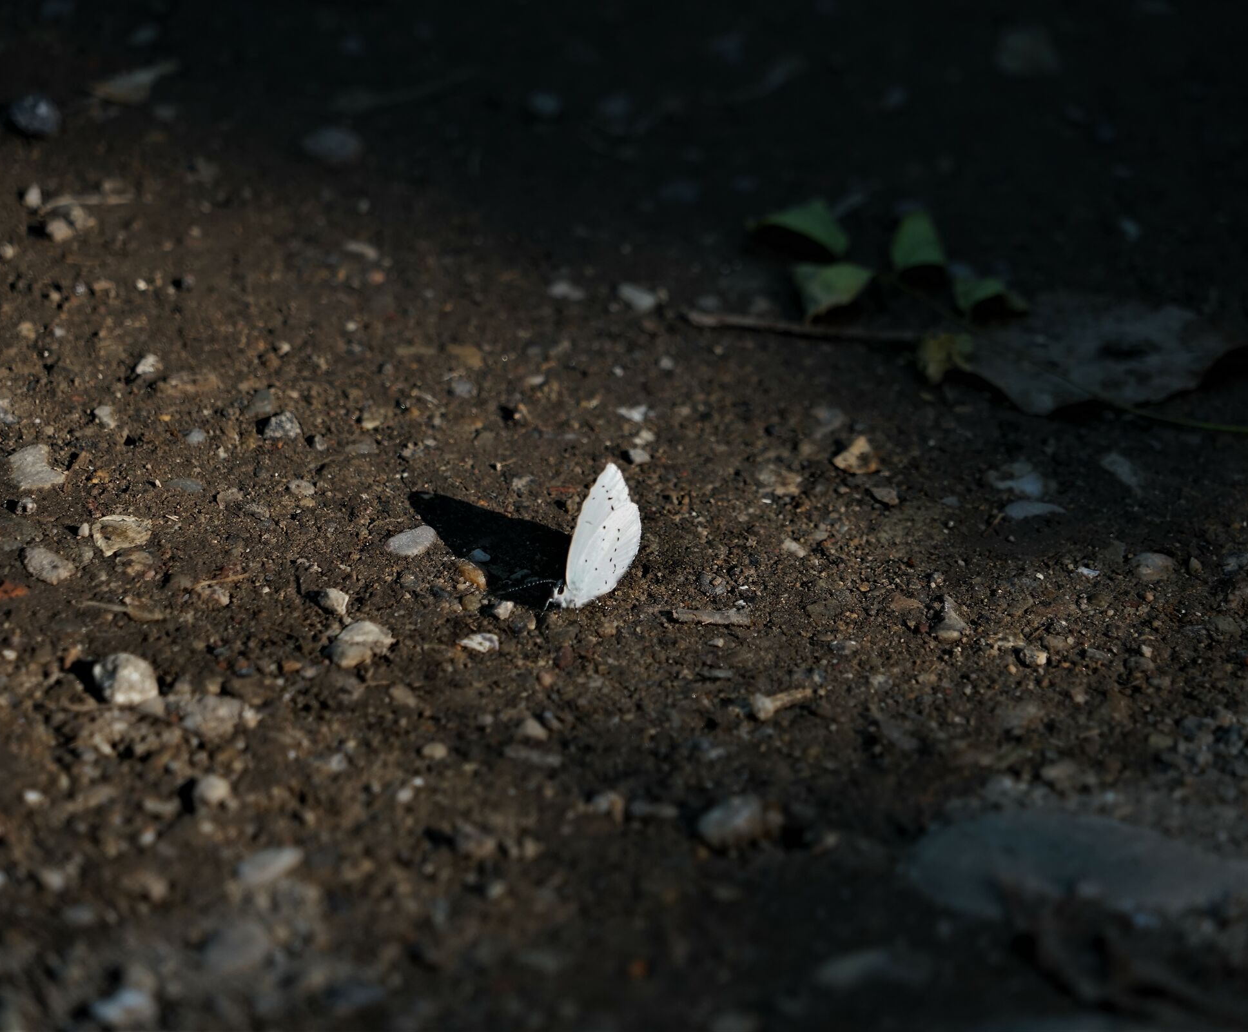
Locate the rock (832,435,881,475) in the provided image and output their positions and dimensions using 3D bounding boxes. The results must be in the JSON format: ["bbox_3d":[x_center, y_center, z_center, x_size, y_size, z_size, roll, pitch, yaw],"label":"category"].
[{"bbox_3d":[0.025,-0.006,1.096,0.005,0.003,0.004,0,39,0],"label":"rock"}]

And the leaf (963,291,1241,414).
[{"bbox_3d":[0.051,-0.017,1.103,0.029,0.005,0.019,5,33,0],"label":"leaf"}]

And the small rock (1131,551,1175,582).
[{"bbox_3d":[0.055,0.005,1.082,0.005,0.003,0.004,0,39,0],"label":"small rock"}]

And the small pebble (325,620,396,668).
[{"bbox_3d":[-0.027,0.013,1.071,0.007,0.004,0.006,0,39,0],"label":"small pebble"}]

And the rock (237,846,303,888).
[{"bbox_3d":[-0.036,0.035,1.044,0.007,0.003,0.004,-24,45,-26],"label":"rock"}]

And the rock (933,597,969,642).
[{"bbox_3d":[0.036,0.011,1.142,0.004,0.004,0.005,6,30,0],"label":"rock"}]

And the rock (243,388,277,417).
[{"bbox_3d":[-0.041,-0.013,1.172,0.004,0.002,0.005,6,30,0],"label":"rock"}]

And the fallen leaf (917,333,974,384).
[{"bbox_3d":[0.037,-0.018,1.191,0.007,0.004,0.006,6,30,0],"label":"fallen leaf"}]

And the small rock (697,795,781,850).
[{"bbox_3d":[0.011,0.030,1.025,0.008,0.005,0.006,5,33,0],"label":"small rock"}]

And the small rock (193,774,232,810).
[{"bbox_3d":[-0.041,0.027,1.018,0.004,0.003,0.004,4,37,0],"label":"small rock"}]

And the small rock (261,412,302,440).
[{"bbox_3d":[-0.037,-0.010,1.100,0.004,0.002,0.004,0,39,0],"label":"small rock"}]

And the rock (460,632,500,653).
[{"bbox_3d":[-0.015,0.013,1.051,0.004,0.002,0.003,5,33,0],"label":"rock"}]

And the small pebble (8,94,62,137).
[{"bbox_3d":[-0.063,-0.043,1.109,0.006,0.004,0.005,4,37,0],"label":"small pebble"}]

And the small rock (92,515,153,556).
[{"bbox_3d":[-0.056,0.002,1.143,0.007,0.003,0.007,6,30,0],"label":"small rock"}]

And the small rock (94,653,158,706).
[{"bbox_3d":[-0.050,0.016,1.031,0.007,0.005,0.006,4,37,0],"label":"small rock"}]

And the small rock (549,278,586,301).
[{"bbox_3d":[-0.006,-0.025,1.119,0.004,0.002,0.003,0,39,0],"label":"small rock"}]

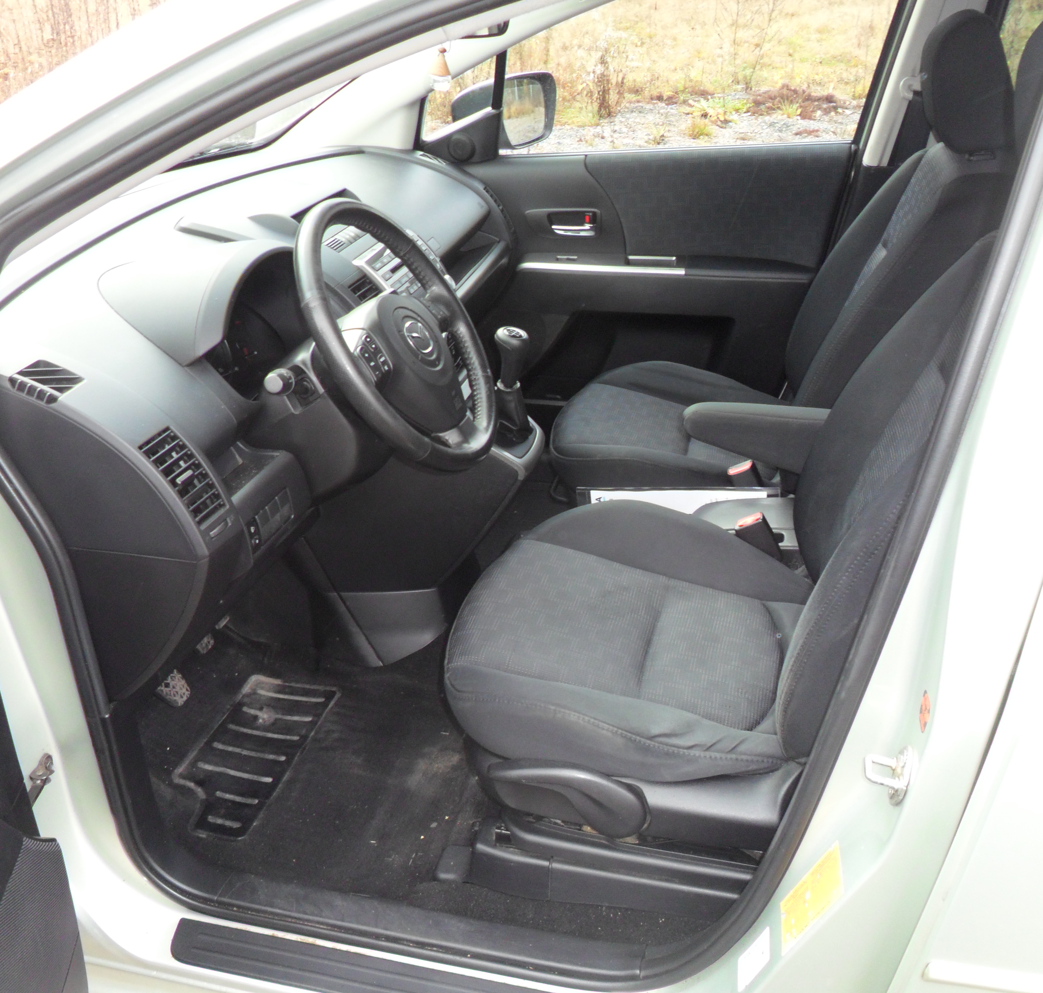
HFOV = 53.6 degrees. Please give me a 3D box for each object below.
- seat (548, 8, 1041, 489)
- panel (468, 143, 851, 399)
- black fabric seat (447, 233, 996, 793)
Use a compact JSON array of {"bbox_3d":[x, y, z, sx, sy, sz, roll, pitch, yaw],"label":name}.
[{"bbox_3d":[0.458,-0.399,1.921,0.790,0.920,0.520,6,28,11],"label":"seat"},{"bbox_3d":[0.237,-0.463,2.311,0.900,0.610,0.110,6,28,11],"label":"panel"},{"bbox_3d":[0.308,-0.051,1.302,0.790,0.910,0.540,6,28,11],"label":"black fabric seat"}]

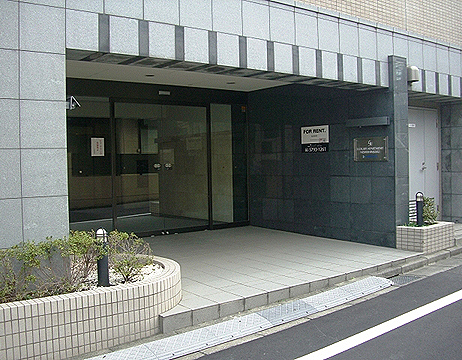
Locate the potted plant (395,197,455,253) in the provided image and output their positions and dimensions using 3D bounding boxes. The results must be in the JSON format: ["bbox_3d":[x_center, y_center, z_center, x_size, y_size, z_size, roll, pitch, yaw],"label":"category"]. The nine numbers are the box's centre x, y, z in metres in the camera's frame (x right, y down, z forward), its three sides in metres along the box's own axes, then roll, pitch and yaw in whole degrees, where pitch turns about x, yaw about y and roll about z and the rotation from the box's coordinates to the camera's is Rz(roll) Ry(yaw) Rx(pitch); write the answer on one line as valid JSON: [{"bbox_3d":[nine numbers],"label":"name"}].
[{"bbox_3d":[2.731,0.625,7.405,0.850,0.700,0.510,-3,3,-39],"label":"potted plant"}]

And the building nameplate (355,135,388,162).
[{"bbox_3d":[2.059,-0.440,7.737,0.035,0.355,0.630,-3,3,-35],"label":"building nameplate"}]

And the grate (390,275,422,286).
[{"bbox_3d":[1.970,1.168,6.088,0.440,0.030,0.270,-3,3,-39],"label":"grate"}]

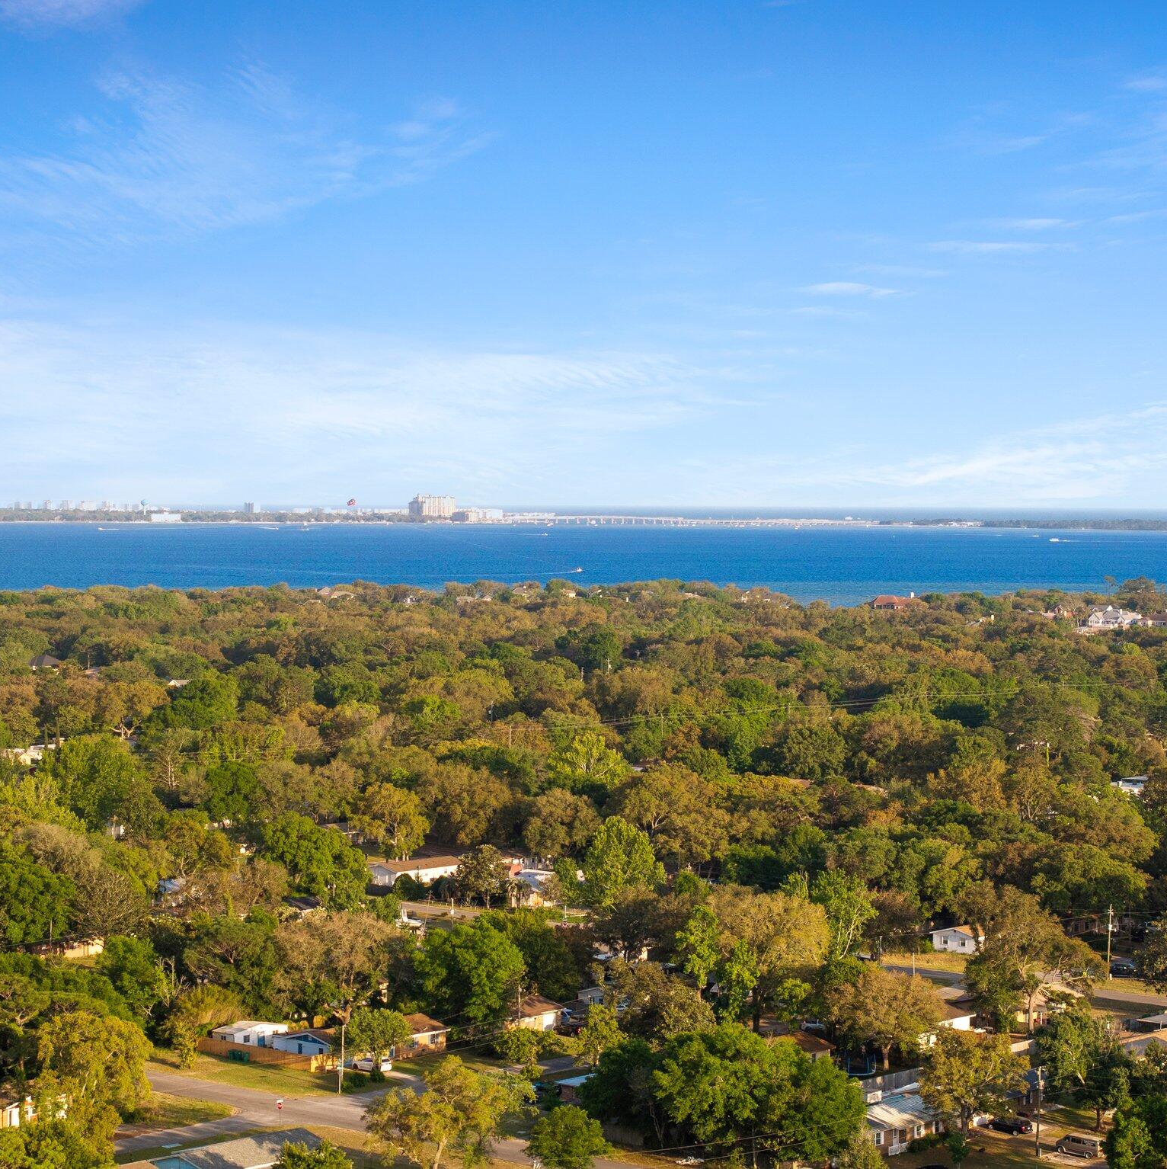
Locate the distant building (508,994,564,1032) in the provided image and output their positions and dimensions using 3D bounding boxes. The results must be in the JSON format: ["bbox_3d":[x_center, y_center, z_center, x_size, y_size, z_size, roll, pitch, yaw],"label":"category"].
[{"bbox_3d":[-9.146,51.983,382.179,7.500,4.300,10.500,2,2,40],"label":"distant building"}]

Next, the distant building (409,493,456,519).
[{"bbox_3d":[-360.967,-181.952,7500.000,88.000,60.000,70.000,-1,2,-28],"label":"distant building"}]

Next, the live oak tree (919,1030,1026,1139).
[{"bbox_3d":[38.767,49.840,315.498,10.800,10.800,10.600,0,2,0],"label":"live oak tree"}]

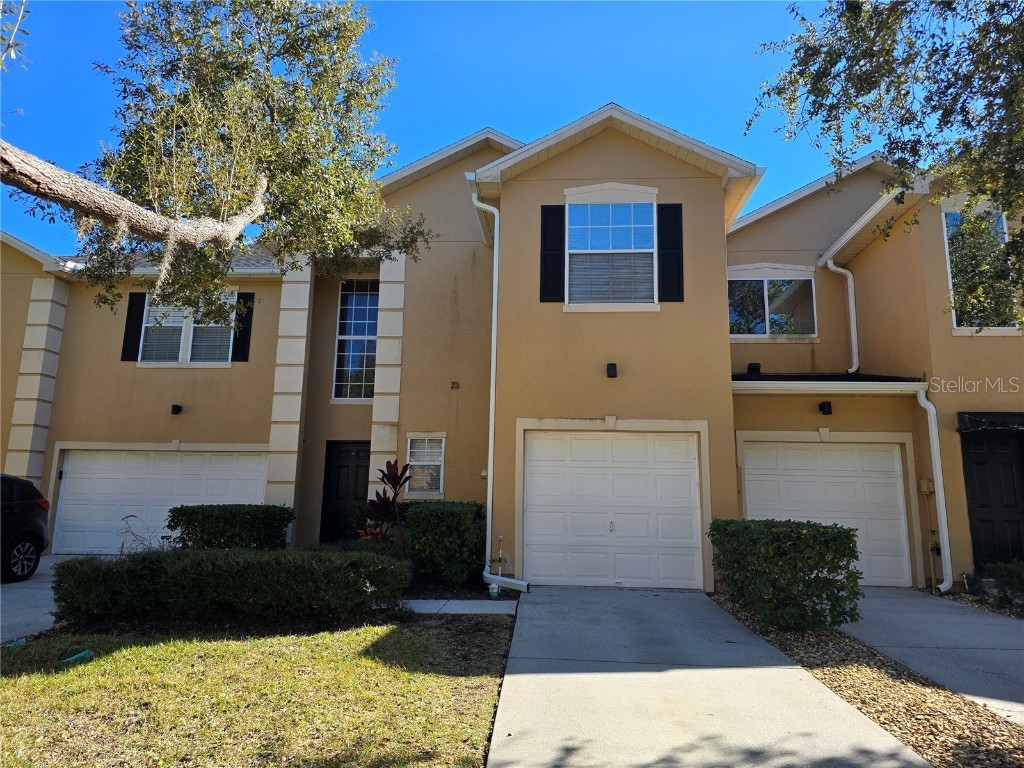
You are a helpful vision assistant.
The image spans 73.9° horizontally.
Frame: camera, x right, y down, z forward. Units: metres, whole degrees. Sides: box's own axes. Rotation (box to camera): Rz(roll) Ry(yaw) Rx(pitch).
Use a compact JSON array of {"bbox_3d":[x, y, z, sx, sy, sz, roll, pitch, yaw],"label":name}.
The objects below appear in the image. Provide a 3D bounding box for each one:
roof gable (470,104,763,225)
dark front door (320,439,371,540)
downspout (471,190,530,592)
[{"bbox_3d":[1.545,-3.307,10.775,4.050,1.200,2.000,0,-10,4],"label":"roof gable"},{"bbox_3d":[-3.108,2.115,13.051,1.000,2.050,0.080,0,-10,4],"label":"dark front door"},{"bbox_3d":[-0.161,-0.078,9.613,0.880,5.720,0.550,0,-10,4],"label":"downspout"}]

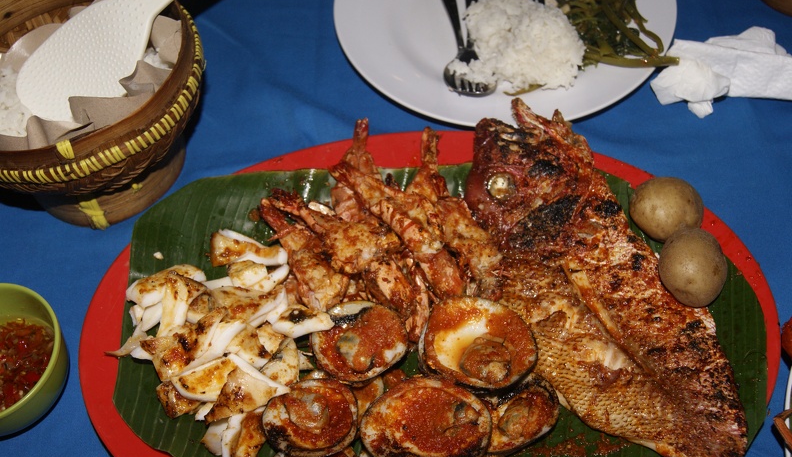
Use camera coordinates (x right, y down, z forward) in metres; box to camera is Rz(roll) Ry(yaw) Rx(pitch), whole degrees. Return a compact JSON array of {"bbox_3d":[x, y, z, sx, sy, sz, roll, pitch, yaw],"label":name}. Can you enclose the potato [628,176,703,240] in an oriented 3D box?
[{"bbox_3d":[0.179,-0.013,0.609,0.049,0.045,0.047,-10,56,-5],"label":"potato"}]

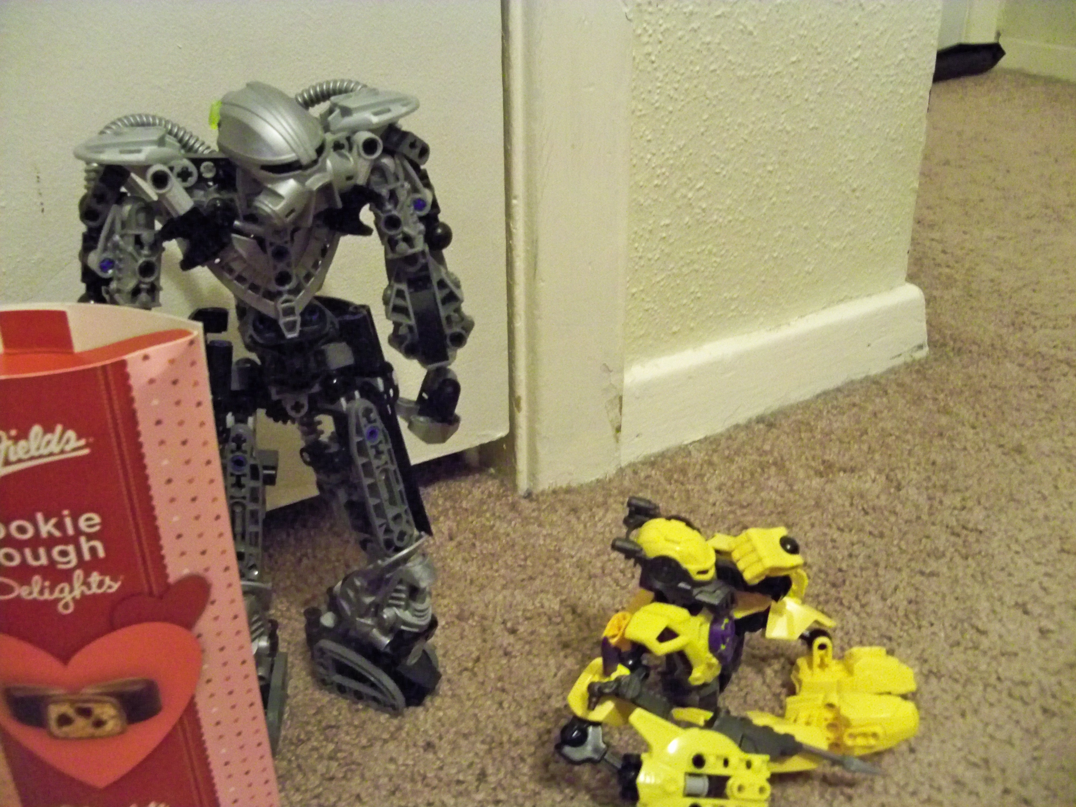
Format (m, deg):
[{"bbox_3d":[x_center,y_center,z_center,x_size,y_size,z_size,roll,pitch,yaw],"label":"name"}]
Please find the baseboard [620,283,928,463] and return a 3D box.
[{"bbox_3d":[0.146,-0.026,0.639,0.276,0.049,0.014,-17,28,-35],"label":"baseboard"}]

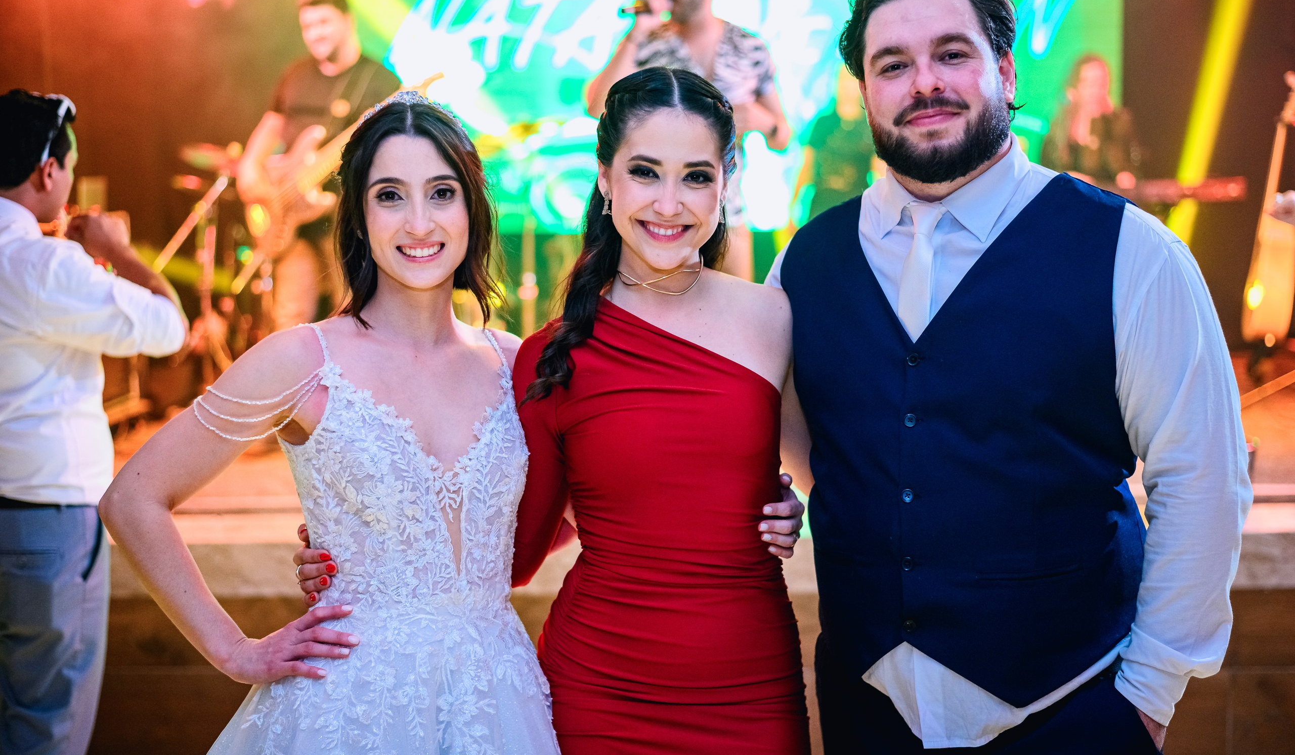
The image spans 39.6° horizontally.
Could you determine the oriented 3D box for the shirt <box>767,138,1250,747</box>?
[{"bbox_3d":[0.360,0.060,2.100,0.640,0.710,0.370,2,4,29],"label":"shirt"}]

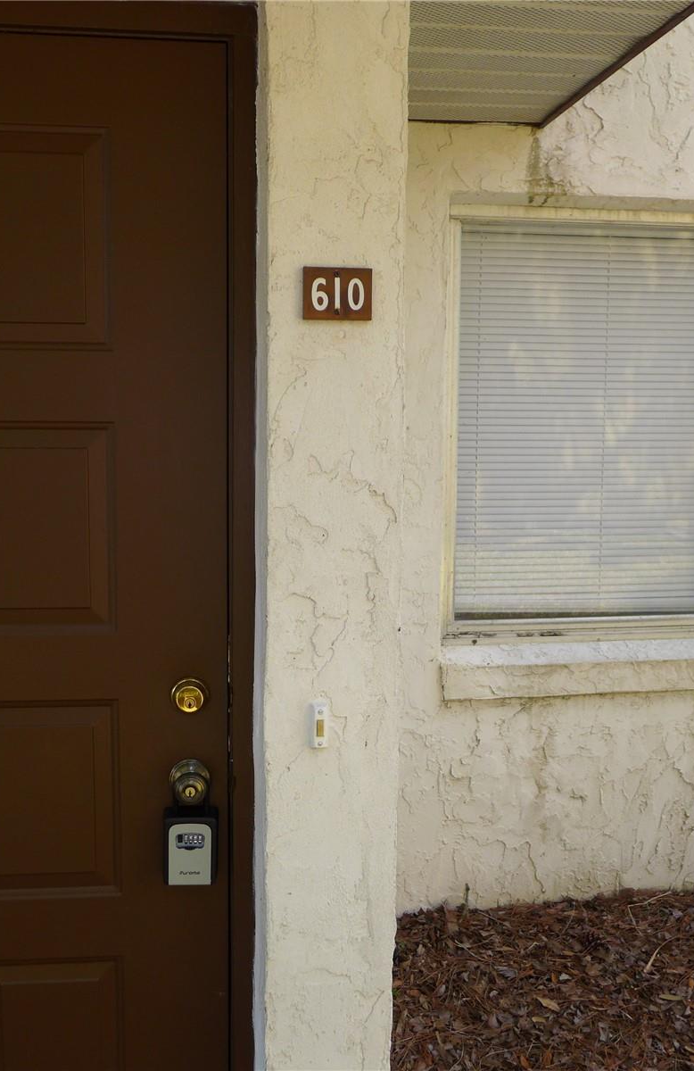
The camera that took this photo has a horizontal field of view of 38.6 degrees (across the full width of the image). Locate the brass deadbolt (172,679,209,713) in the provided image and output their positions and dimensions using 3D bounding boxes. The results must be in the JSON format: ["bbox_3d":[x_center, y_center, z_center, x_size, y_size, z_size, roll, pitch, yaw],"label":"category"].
[{"bbox_3d":[-0.254,0.263,1.607,0.060,0.060,0.022,0,7,-7],"label":"brass deadbolt"}]

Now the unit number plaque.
[{"bbox_3d":[-0.014,-0.352,1.447,0.100,0.075,0.012,0,7,-7],"label":"unit number plaque"}]

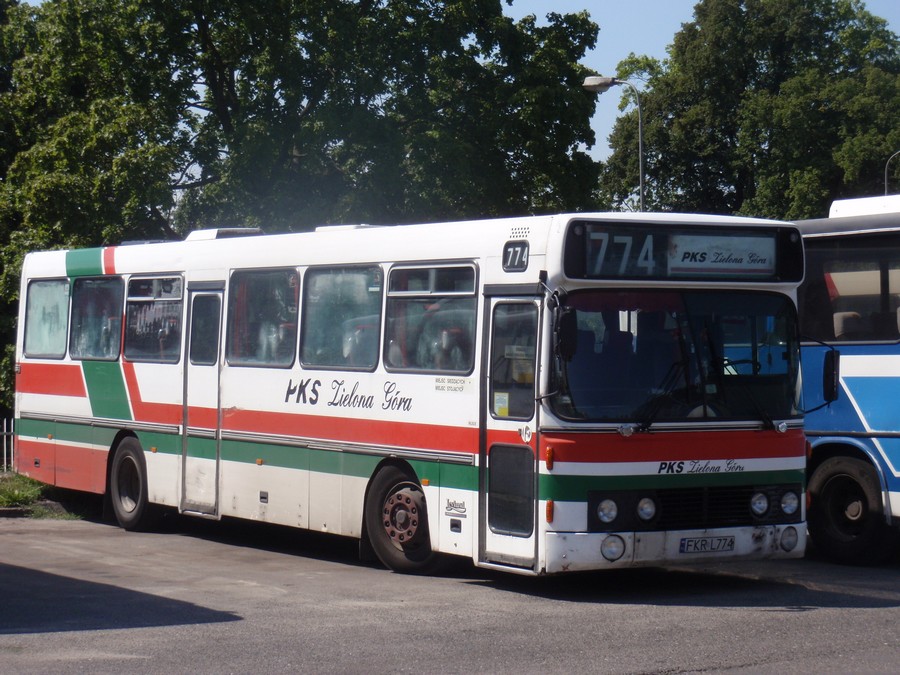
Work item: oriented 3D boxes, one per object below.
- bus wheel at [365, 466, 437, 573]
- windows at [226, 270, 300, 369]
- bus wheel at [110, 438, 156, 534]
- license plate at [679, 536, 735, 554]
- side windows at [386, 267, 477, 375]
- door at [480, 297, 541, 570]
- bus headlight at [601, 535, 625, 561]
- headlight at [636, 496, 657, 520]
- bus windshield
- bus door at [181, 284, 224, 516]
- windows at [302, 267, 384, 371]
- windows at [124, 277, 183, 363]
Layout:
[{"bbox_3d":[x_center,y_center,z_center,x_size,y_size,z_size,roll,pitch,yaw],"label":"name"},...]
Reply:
[{"bbox_3d":[-0.270,1.482,17.920,0.960,0.960,0.290,1,0,44],"label":"bus wheel"},{"bbox_3d":[-1.725,-0.180,19.929,0.050,0.913,1.393,1,0,-32],"label":"windows"},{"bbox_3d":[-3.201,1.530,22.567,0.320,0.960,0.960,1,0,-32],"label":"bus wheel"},{"bbox_3d":[1.964,1.583,16.444,0.520,0.114,0.020,1,0,-32],"label":"license plate"},{"bbox_3d":[-0.153,-0.151,17.438,0.050,0.899,1.381,1,0,-32],"label":"side windows"},{"bbox_3d":[0.487,0.719,16.440,0.080,2.092,0.811,1,0,-32],"label":"door"},{"bbox_3d":[1.199,1.562,16.044,0.195,0.195,0.090,1,0,-24],"label":"bus headlight"},{"bbox_3d":[1.459,1.286,16.182,0.175,0.175,0.090,1,0,-32],"label":"headlight"},{"bbox_3d":[1.873,0.145,16.557,2.350,1.014,0.280,1,0,-32],"label":"bus windshield"},{"bbox_3d":[-2.380,0.606,20.983,0.080,2.233,0.900,1,0,-32],"label":"bus door"},{"bbox_3d":[-0.937,-0.171,18.680,0.050,0.912,1.409,1,0,-32],"label":"windows"},{"bbox_3d":[-3.015,-0.188,21.972,0.050,0.895,1.401,1,0,-32],"label":"windows"}]

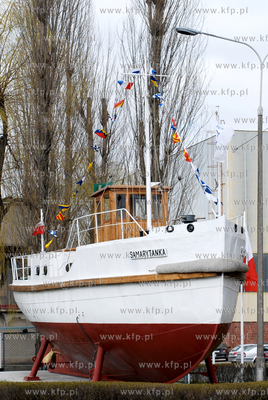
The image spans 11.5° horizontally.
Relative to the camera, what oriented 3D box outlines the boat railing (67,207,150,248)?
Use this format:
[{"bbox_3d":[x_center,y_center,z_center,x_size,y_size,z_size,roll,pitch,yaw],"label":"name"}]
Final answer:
[{"bbox_3d":[-0.817,0.817,37.600,0.400,0.850,4.700,3,-7,-28],"label":"boat railing"}]

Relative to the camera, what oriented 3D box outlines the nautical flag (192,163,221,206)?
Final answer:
[{"bbox_3d":[1.949,-0.417,35.900,0.300,1.150,1.200,3,-6,-25],"label":"nautical flag"}]

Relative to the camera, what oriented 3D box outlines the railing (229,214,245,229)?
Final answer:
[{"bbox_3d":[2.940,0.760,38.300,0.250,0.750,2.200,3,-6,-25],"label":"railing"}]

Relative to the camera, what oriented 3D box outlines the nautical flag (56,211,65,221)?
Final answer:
[{"bbox_3d":[-2.500,0.543,45.600,0.310,0.320,0.100,-1,-6,15],"label":"nautical flag"}]

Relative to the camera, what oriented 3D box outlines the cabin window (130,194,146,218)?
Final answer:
[{"bbox_3d":[0.141,0.191,39.300,0.530,0.720,0.060,2,-6,-21],"label":"cabin window"}]

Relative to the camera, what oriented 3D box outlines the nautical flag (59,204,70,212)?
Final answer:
[{"bbox_3d":[-2.304,0.282,44.266,0.414,0.282,0.070,0,-6,9],"label":"nautical flag"}]

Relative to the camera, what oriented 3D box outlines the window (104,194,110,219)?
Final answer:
[{"bbox_3d":[-0.873,0.247,44.000,0.060,0.830,0.360,3,-7,-32],"label":"window"}]

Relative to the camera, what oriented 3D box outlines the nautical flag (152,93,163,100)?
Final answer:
[{"bbox_3d":[0.710,-3.091,40.000,0.300,0.230,0.100,0,-5,10],"label":"nautical flag"}]

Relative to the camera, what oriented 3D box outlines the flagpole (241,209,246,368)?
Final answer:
[{"bbox_3d":[3.861,3.361,47.000,0.080,5.900,0.080,1,-5,0],"label":"flagpole"}]

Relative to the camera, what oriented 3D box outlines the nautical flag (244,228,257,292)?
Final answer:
[{"bbox_3d":[4.136,2.077,47.000,0.600,2.300,0.350,-1,-6,11],"label":"nautical flag"}]

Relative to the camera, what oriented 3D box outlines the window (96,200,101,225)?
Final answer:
[{"bbox_3d":[-1.115,0.429,42.400,0.060,0.780,0.480,3,-6,-20],"label":"window"}]

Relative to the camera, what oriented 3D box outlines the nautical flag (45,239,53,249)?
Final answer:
[{"bbox_3d":[-2.928,1.505,46.000,0.280,0.330,0.140,0,-6,0],"label":"nautical flag"}]

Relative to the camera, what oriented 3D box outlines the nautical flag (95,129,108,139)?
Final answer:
[{"bbox_3d":[-0.999,-2.044,41.045,0.400,0.323,0.070,0,-6,9],"label":"nautical flag"}]

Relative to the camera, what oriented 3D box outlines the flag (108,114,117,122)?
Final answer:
[{"bbox_3d":[-0.540,-2.057,33.700,0.220,0.210,0.080,0,-5,0],"label":"flag"}]

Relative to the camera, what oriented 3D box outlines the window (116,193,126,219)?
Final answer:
[{"bbox_3d":[-0.384,0.215,41.000,0.320,0.750,0.060,3,-6,-20],"label":"window"}]

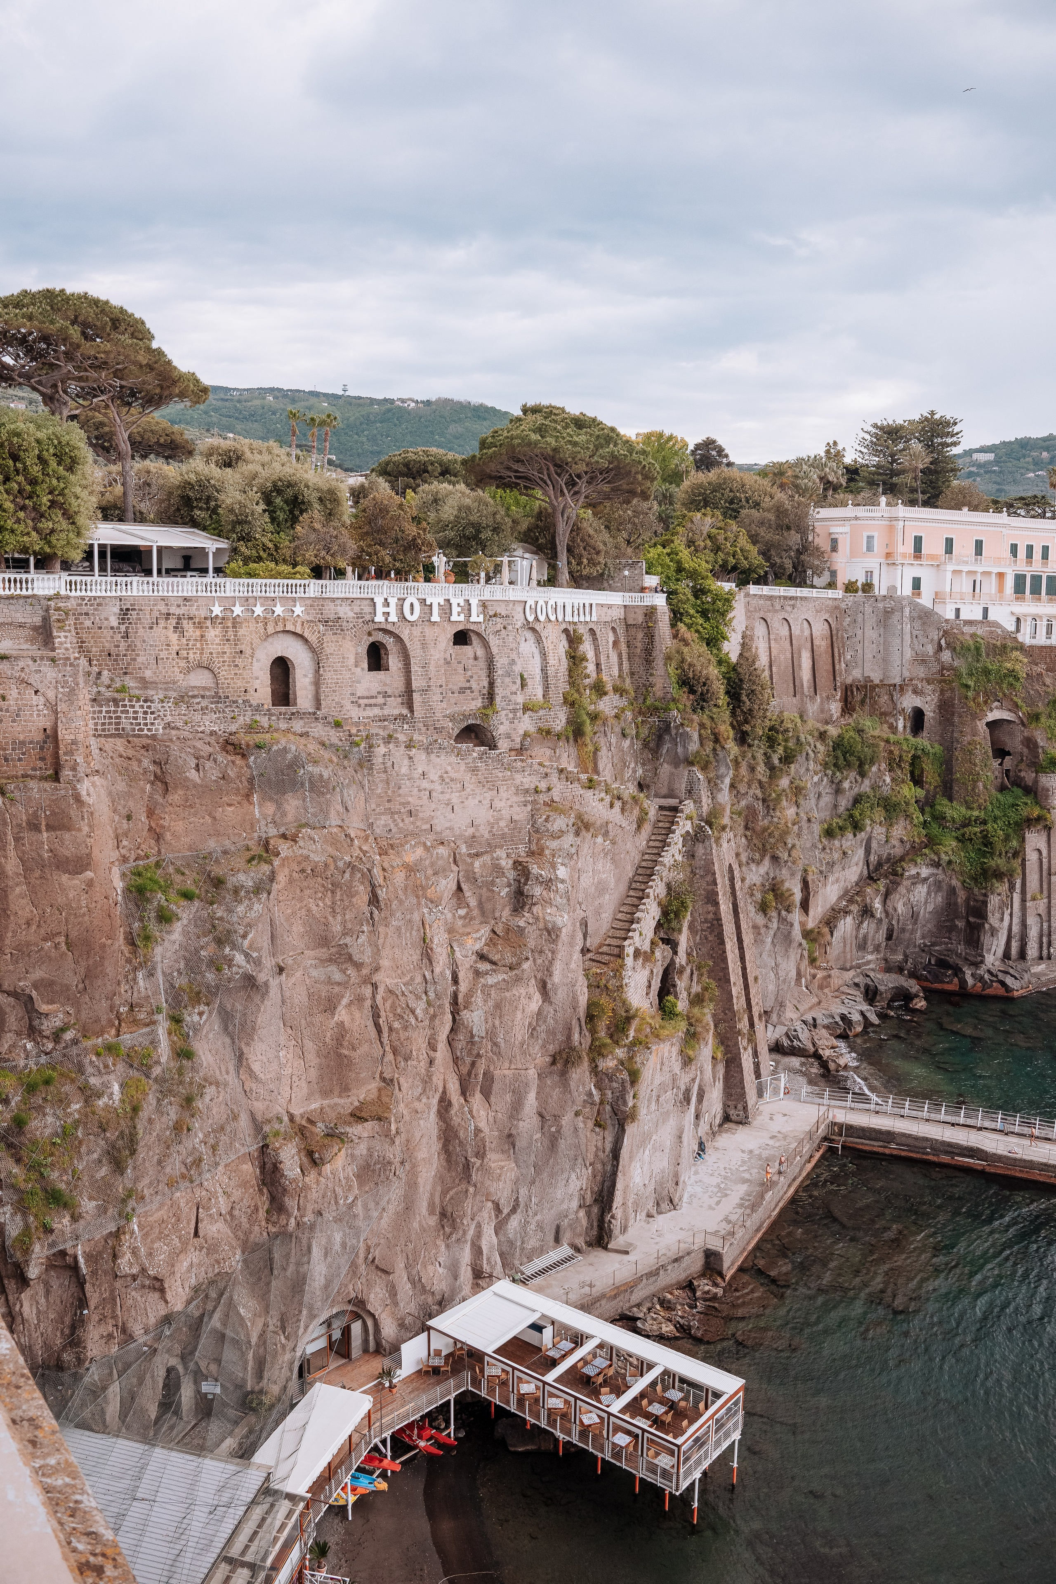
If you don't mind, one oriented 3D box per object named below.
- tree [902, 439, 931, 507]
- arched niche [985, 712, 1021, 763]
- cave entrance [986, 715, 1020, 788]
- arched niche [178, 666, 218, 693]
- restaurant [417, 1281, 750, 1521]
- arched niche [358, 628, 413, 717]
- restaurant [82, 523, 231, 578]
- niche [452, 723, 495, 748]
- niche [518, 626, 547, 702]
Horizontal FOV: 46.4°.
[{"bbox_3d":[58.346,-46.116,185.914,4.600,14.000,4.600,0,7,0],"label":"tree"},{"bbox_3d":[56.500,-6.546,147.919,4.900,6.000,3.000,-3,8,-22],"label":"arched niche"},{"bbox_3d":[56.573,-5.094,148.103,4.900,8.400,3.500,-3,8,-22],"label":"cave entrance"},{"bbox_3d":[-18.453,-6.290,68.977,2.000,1.500,0.300,-5,9,-33],"label":"arched niche"},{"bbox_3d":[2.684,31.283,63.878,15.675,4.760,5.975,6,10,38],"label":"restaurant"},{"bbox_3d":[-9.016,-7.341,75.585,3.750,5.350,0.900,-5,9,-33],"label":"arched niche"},{"bbox_3d":[-24.479,-14.171,76.561,10.200,4.400,6.500,-5,9,-33],"label":"restaurant"},{"bbox_3d":[-3.710,-3.641,78.699,3.000,1.650,1.200,-5,9,-33],"label":"niche"},{"bbox_3d":[0.167,-8.648,83.134,0.550,5.100,3.600,5,9,30],"label":"niche"}]

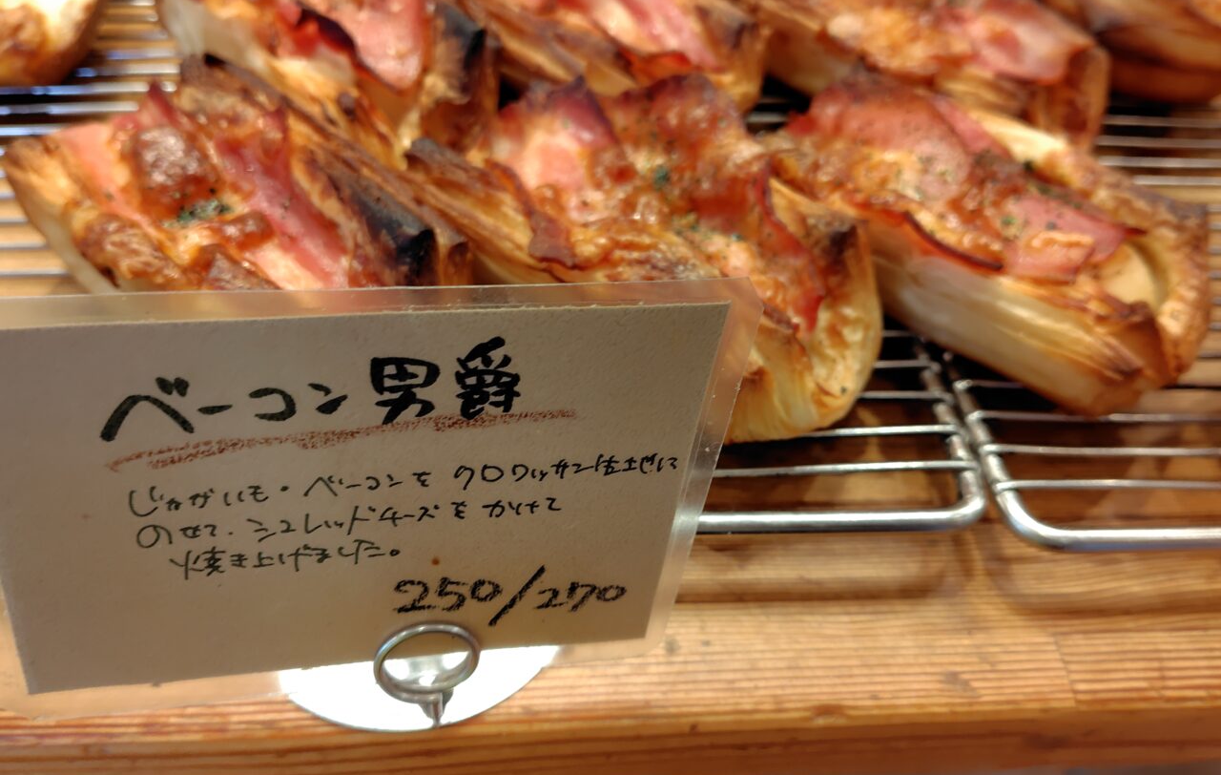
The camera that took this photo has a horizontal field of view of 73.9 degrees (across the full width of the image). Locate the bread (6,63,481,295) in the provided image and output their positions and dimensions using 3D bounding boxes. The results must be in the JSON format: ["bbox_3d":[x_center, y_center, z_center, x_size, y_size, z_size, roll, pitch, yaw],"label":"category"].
[{"bbox_3d":[-0.102,-0.044,0.233,0.135,0.044,0.076,32,60,17],"label":"bread"}]

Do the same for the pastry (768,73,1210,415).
[{"bbox_3d":[0.112,-0.047,0.247,0.135,0.044,0.068,36,62,19],"label":"pastry"}]

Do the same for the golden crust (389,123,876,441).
[{"bbox_3d":[0.014,-0.039,0.235,0.135,0.046,0.078,37,62,20],"label":"golden crust"}]

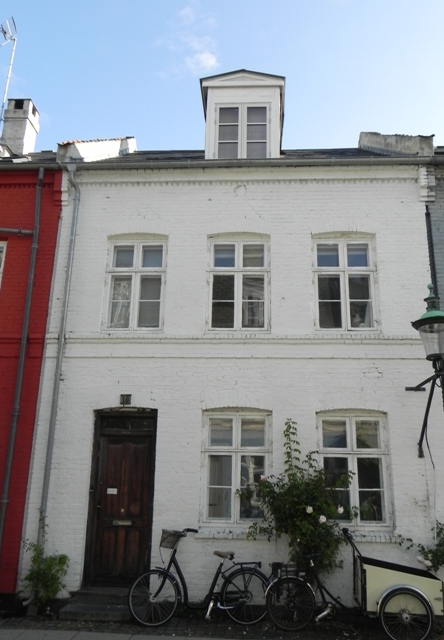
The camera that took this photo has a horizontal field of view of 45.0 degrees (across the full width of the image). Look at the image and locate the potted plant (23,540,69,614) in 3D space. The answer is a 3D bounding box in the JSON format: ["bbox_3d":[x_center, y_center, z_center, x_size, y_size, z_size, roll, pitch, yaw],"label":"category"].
[{"bbox_3d":[-2.335,3.398,7.052,0.600,0.900,0.500,0,-16,3],"label":"potted plant"}]

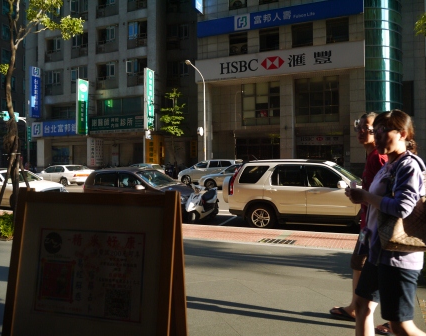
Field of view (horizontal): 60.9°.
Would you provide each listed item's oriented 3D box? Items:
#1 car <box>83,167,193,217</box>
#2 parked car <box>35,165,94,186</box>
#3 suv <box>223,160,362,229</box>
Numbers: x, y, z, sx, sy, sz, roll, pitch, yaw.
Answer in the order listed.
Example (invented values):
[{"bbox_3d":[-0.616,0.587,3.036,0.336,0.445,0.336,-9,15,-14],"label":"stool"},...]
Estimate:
[{"bbox_3d":[-2.250,0.794,11.500,3.950,1.500,1.690,0,0,23],"label":"car"},{"bbox_3d":[-10.700,0.554,25.400,4.450,1.410,1.700,0,0,22],"label":"parked car"},{"bbox_3d":[2.570,0.687,9.030,4.580,1.700,1.790,0,0,21],"label":"suv"}]

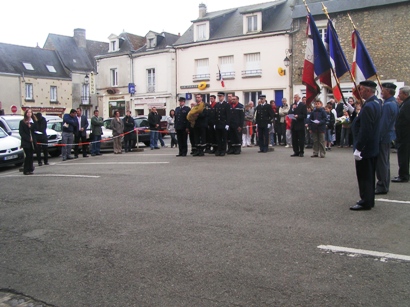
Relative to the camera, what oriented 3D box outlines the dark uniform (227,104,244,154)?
[{"bbox_3d":[0.945,-0.744,13.500,0.540,1.550,0.350,1,5,16],"label":"dark uniform"}]

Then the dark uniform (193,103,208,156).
[{"bbox_3d":[-0.130,-0.691,12.946,0.520,1.540,0.380,2,5,25],"label":"dark uniform"}]

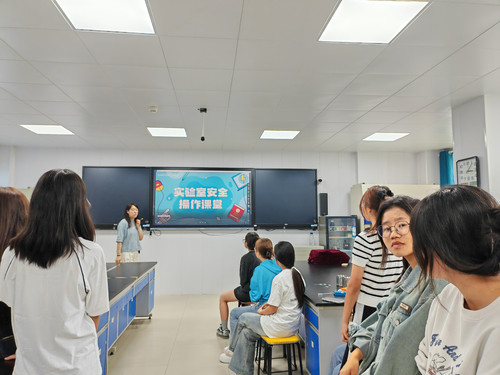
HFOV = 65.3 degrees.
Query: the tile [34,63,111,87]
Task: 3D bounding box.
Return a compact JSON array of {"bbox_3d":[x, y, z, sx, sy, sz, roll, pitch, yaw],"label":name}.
[{"bbox_3d":[-1.667,-1.084,3.736,0.600,0.020,0.600,0,-5,-5],"label":"tile"}]

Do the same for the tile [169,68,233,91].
[{"bbox_3d":[-0.478,-1.077,3.861,0.600,0.025,0.600,0,-5,-6],"label":"tile"}]

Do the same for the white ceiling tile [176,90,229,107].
[{"bbox_3d":[-0.539,-1.026,4.466,0.600,0.025,0.600,0,-5,-6],"label":"white ceiling tile"}]

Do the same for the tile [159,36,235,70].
[{"bbox_3d":[-0.415,-1.124,3.255,0.600,0.020,0.600,0,-5,-5],"label":"tile"}]

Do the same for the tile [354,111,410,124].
[{"bbox_3d":[1.788,-0.961,5.310,0.600,0.025,0.600,0,-5,-6],"label":"tile"}]

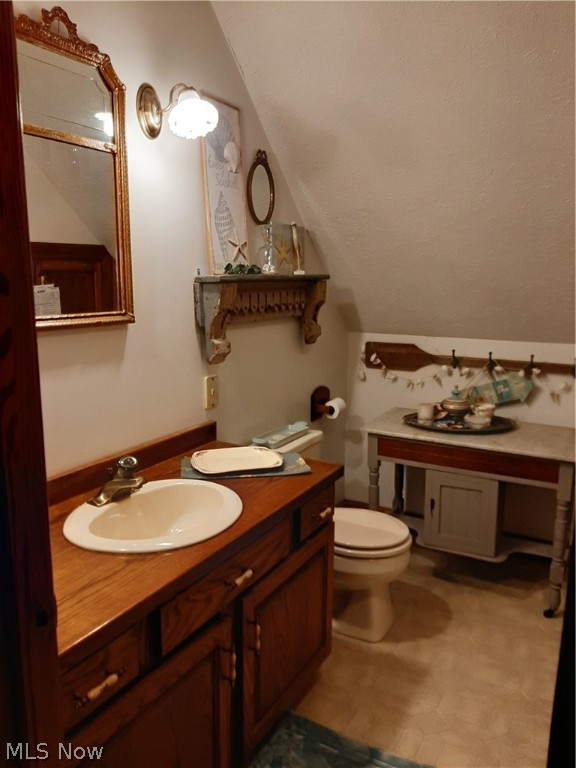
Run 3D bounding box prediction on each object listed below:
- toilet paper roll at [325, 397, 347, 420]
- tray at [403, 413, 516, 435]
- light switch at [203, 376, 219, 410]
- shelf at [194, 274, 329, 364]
[{"bbox_3d":[0.243,0.122,2.937,0.098,0.098,0.103,6,12,30],"label":"toilet paper roll"},{"bbox_3d":[0.792,0.181,2.692,0.485,0.035,0.375,2,11,13],"label":"tray"},{"bbox_3d":[-0.277,0.031,2.160,0.014,0.118,0.073,6,12,30],"label":"light switch"},{"bbox_3d":[-0.063,-0.282,2.371,0.118,0.325,0.840,6,12,30],"label":"shelf"}]

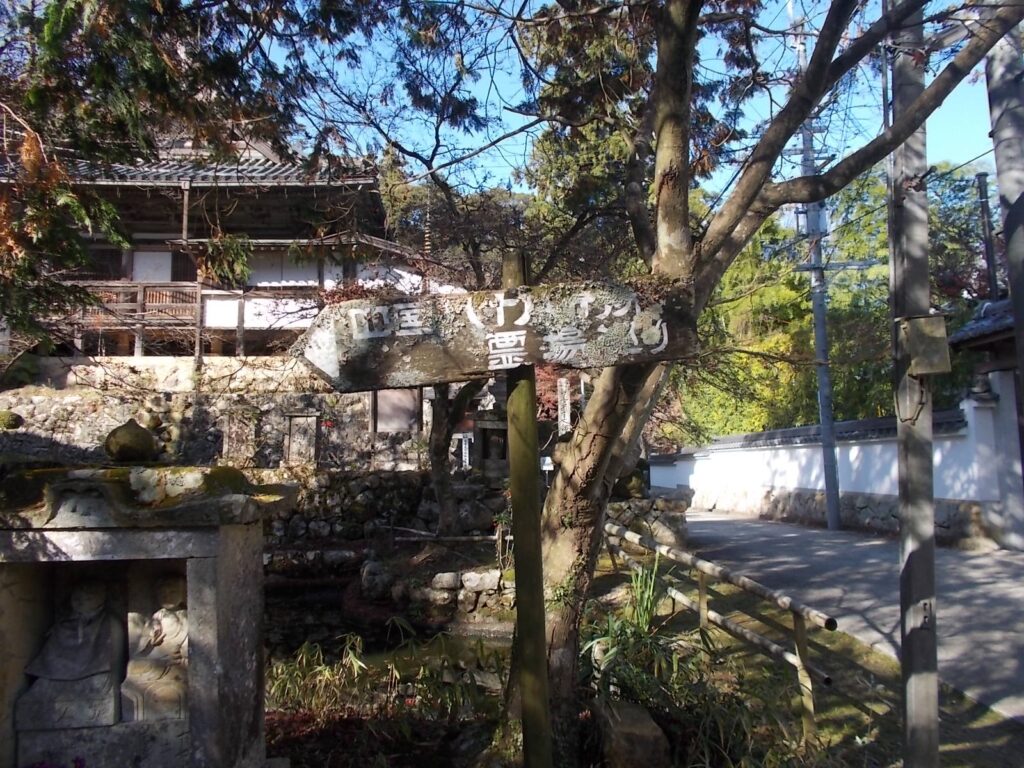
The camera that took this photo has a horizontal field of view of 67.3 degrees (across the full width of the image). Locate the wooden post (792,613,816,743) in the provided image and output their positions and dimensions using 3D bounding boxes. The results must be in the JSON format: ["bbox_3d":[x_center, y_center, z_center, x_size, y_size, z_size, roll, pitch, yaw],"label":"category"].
[{"bbox_3d":[1.625,1.627,4.264,0.075,0.701,0.075,-3,-7,0],"label":"wooden post"}]

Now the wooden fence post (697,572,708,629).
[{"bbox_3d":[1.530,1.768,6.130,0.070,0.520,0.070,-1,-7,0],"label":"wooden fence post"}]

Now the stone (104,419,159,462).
[{"bbox_3d":[-1.362,0.206,2.750,0.184,0.165,0.184,-1,-7,0],"label":"stone"}]

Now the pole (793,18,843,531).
[{"bbox_3d":[7.471,-2.925,18.833,0.320,12.833,0.320,-1,-7,0],"label":"pole"}]

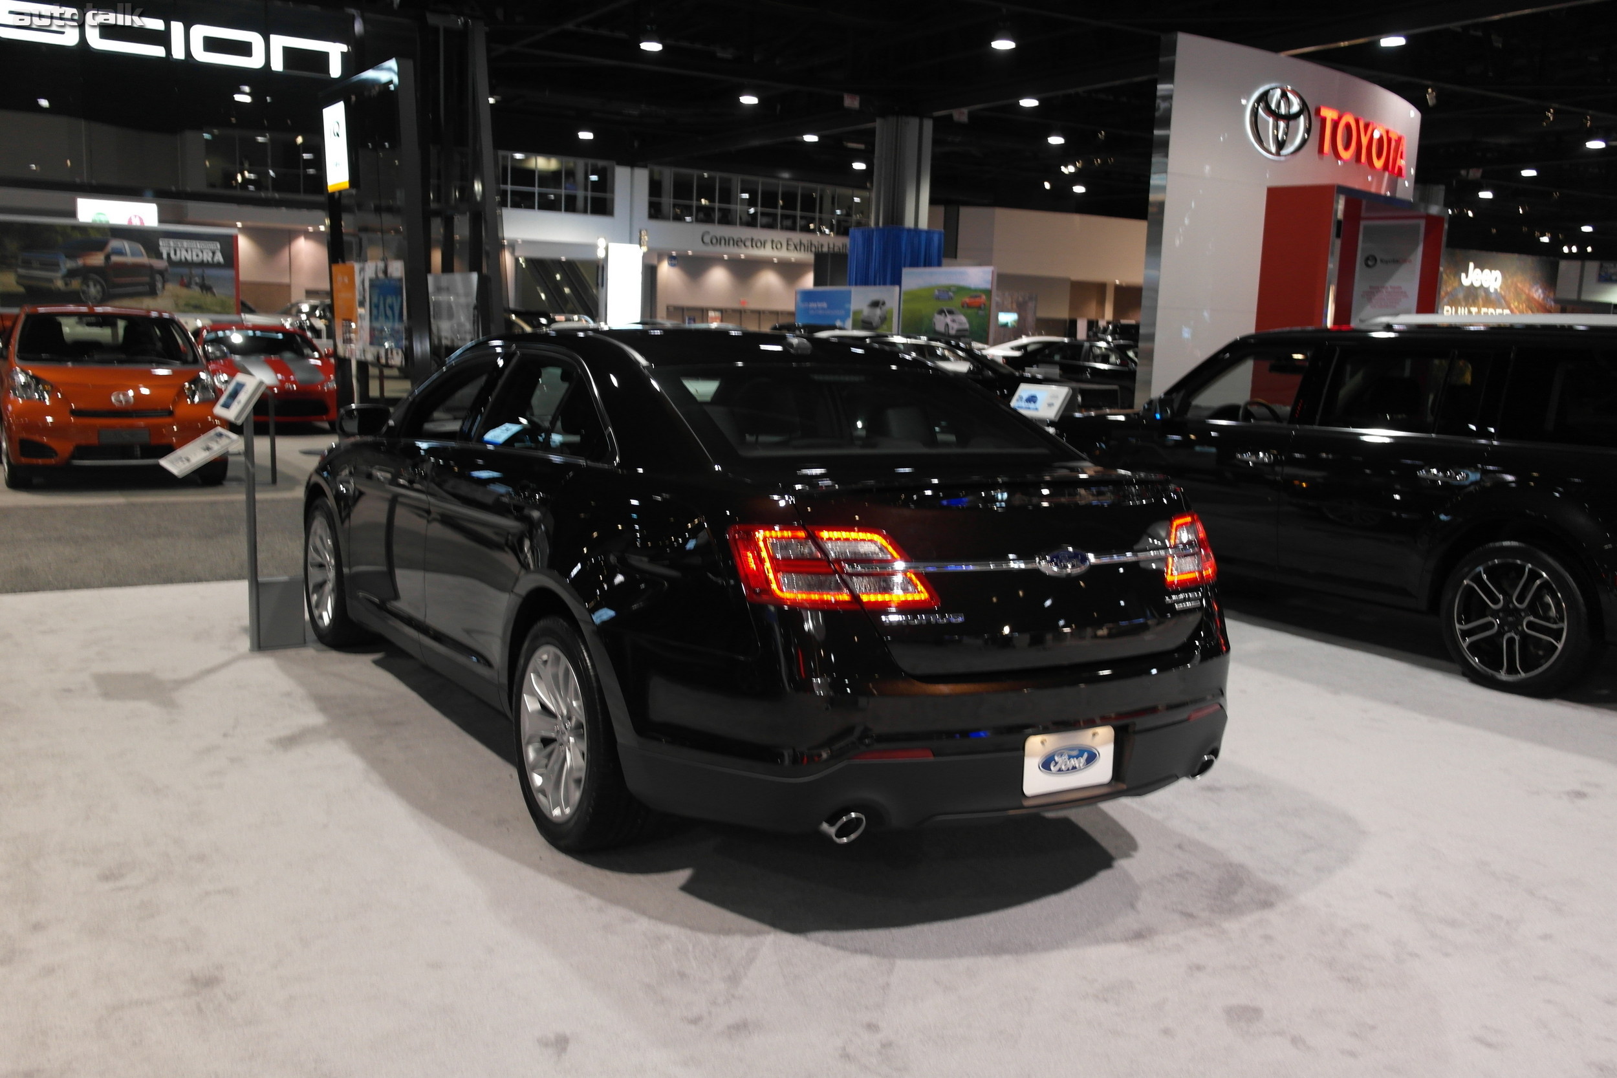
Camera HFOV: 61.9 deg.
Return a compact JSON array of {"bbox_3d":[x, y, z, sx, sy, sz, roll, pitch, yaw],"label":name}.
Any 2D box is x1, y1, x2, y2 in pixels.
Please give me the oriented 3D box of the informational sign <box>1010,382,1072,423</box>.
[{"bbox_3d":[1.458,-0.862,8.500,0.040,0.225,0.400,34,-13,-37],"label":"informational sign"}]

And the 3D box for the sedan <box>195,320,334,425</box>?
[{"bbox_3d":[-7.902,-2.279,18.993,1.790,1.360,4.340,-3,10,-33],"label":"sedan"}]

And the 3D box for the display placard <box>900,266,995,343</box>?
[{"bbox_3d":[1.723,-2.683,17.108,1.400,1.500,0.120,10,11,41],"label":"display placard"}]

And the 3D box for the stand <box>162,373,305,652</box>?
[{"bbox_3d":[-2.662,-0.120,6.257,0.550,1.255,0.400,-4,10,-36],"label":"stand"}]

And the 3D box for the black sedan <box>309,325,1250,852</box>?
[{"bbox_3d":[-0.677,-0.081,5.548,1.970,1.530,5.130,-3,10,-32],"label":"black sedan"}]

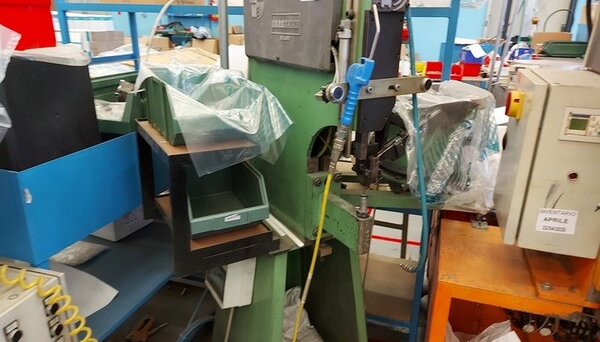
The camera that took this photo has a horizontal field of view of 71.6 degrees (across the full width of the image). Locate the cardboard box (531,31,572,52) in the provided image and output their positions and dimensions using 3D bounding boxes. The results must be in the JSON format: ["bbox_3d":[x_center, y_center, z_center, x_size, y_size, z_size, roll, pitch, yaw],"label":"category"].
[{"bbox_3d":[3.110,-1.608,5.242,0.440,0.250,0.320,8,20,19],"label":"cardboard box"}]

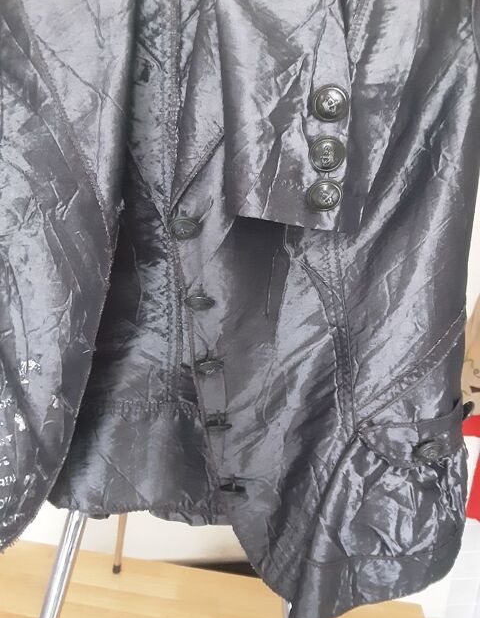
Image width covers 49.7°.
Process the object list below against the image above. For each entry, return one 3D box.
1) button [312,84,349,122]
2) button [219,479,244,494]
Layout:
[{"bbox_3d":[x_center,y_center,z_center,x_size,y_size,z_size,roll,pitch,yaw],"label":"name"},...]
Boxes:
[{"bbox_3d":[0.054,-0.124,0.312,0.022,0.022,0.008,3,27,7],"label":"button"},{"bbox_3d":[-0.007,0.149,0.437,0.022,0.008,0.022,0,-4,0],"label":"button"}]

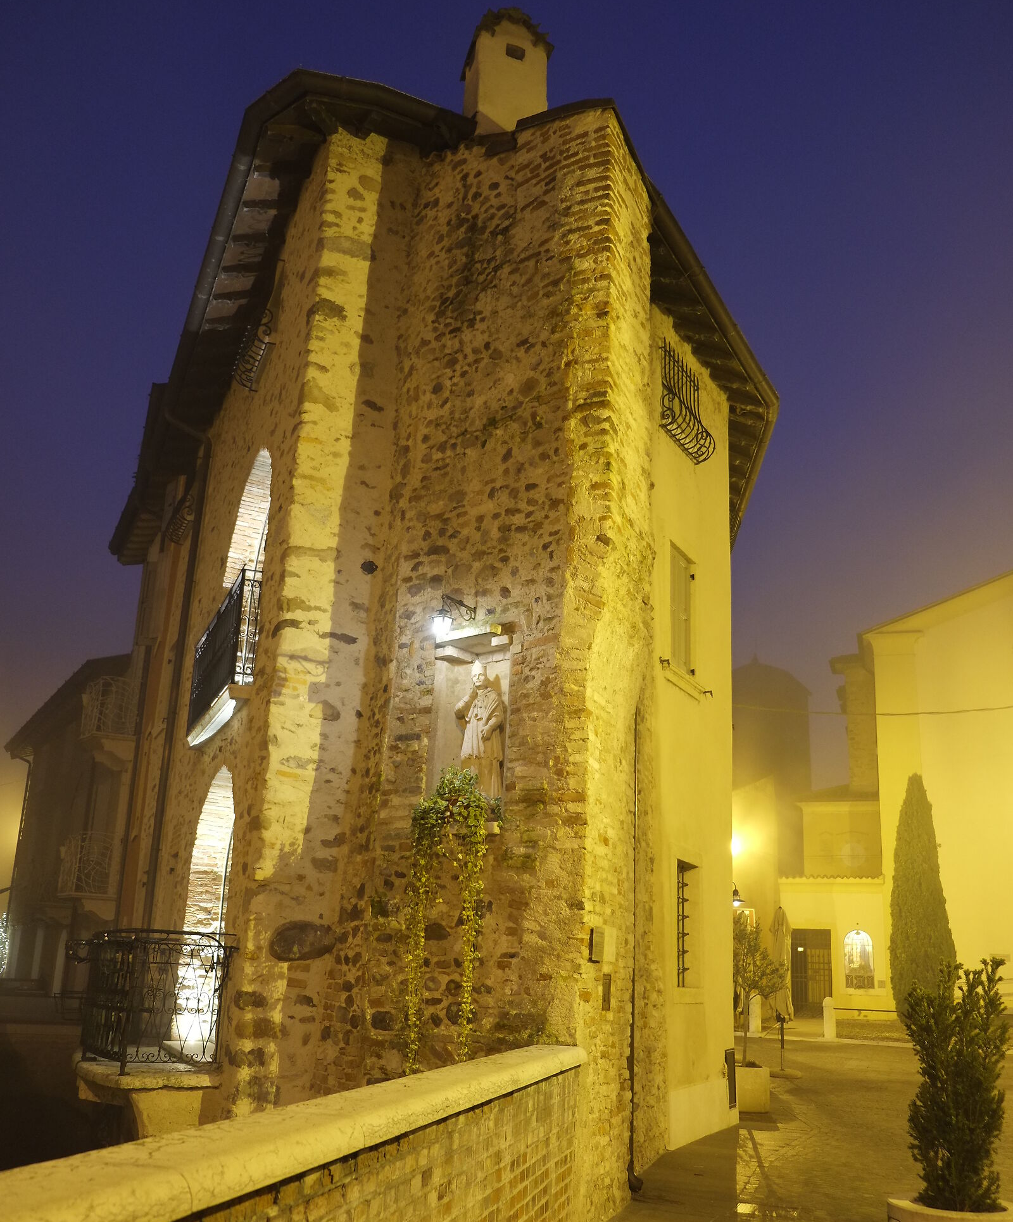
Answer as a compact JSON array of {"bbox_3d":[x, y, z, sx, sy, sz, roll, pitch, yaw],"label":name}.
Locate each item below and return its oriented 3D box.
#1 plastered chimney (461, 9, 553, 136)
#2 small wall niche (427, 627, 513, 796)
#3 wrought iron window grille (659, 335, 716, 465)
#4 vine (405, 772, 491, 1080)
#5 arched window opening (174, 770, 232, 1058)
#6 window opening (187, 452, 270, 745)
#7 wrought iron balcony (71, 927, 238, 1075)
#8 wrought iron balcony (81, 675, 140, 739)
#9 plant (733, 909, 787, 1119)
[{"bbox_3d":[0.000,-4.620,10.335,0.750,1.520,0.600,9,-18,-20],"label":"plastered chimney"},{"bbox_3d":[-0.188,0.757,8.003,0.710,1.304,0.420,-11,-21,37],"label":"small wall niche"},{"bbox_3d":[1.900,-2.121,11.707,0.240,0.960,1.160,-7,-19,28],"label":"wrought iron window grille"},{"bbox_3d":[-0.390,2.024,7.484,0.660,2.080,0.240,-11,-21,37],"label":"vine"},{"bbox_3d":[-2.313,2.479,9.569,0.450,2.300,2.050,9,-18,-22],"label":"arched window opening"},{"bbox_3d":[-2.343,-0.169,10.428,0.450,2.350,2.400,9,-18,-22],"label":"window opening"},{"bbox_3d":[-2.769,2.939,8.754,0.930,1.000,2.200,9,-18,-22],"label":"wrought iron balcony"},{"bbox_3d":[-7.626,1.899,21.931,0.720,1.050,1.150,13,-19,-31],"label":"wrought iron balcony"},{"bbox_3d":[2.624,4.338,12.619,0.900,2.160,0.900,2,-16,0],"label":"plant"}]

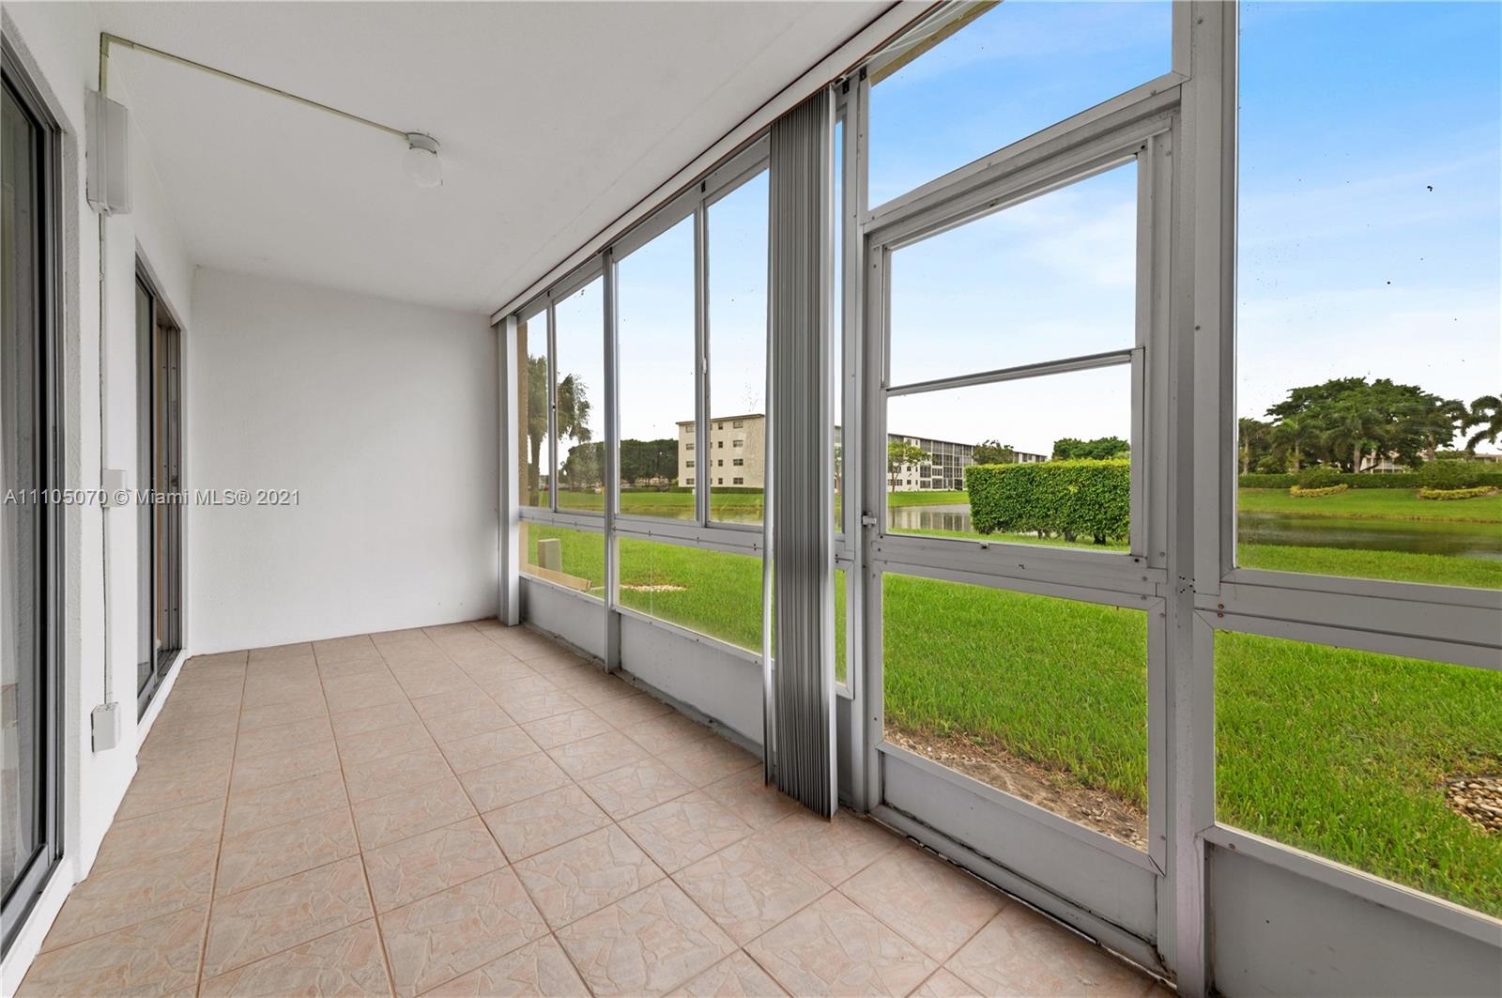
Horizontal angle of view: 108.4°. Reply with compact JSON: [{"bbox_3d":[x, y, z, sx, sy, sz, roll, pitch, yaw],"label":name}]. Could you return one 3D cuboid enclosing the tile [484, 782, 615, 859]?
[{"bbox_3d":[-0.671,1.052,1.779,0.315,0.010,0.315,0,0,-40],"label":"tile"}]

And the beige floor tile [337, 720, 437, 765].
[{"bbox_3d":[-1.531,1.029,2.286,0.315,0.010,0.315,2,-1,-41],"label":"beige floor tile"}]

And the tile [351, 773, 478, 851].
[{"bbox_3d":[-1.144,1.056,1.844,0.323,0.010,0.323,1,0,-41],"label":"tile"}]

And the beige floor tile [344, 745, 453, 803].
[{"bbox_3d":[-1.359,1.054,2.091,0.323,0.010,0.323,1,0,-41],"label":"beige floor tile"}]

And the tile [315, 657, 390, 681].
[{"bbox_3d":[-2.431,1.044,3.332,0.323,0.010,0.323,1,0,-41],"label":"tile"}]

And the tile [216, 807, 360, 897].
[{"bbox_3d":[-1.384,1.050,1.633,0.323,0.010,0.323,1,0,-41],"label":"tile"}]

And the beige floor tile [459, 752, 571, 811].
[{"bbox_3d":[-0.893,1.061,2.051,0.323,0.010,0.323,1,0,-41],"label":"beige floor tile"}]

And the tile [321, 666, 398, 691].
[{"bbox_3d":[-2.191,1.019,3.048,0.315,0.010,0.315,2,-1,-41],"label":"tile"}]

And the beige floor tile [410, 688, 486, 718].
[{"bbox_3d":[-1.521,1.037,2.758,0.315,0.010,0.315,0,0,-40],"label":"beige floor tile"}]

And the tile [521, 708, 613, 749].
[{"bbox_3d":[-0.843,1.047,2.472,0.315,0.010,0.315,0,0,-40],"label":"tile"}]

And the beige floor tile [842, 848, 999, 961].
[{"bbox_3d":[0.460,1.069,1.456,0.315,0.010,0.315,0,0,-40],"label":"beige floor tile"}]

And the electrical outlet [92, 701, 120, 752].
[{"bbox_3d":[-1.912,0.675,1.605,0.042,0.118,0.078,1,0,-41],"label":"electrical outlet"}]

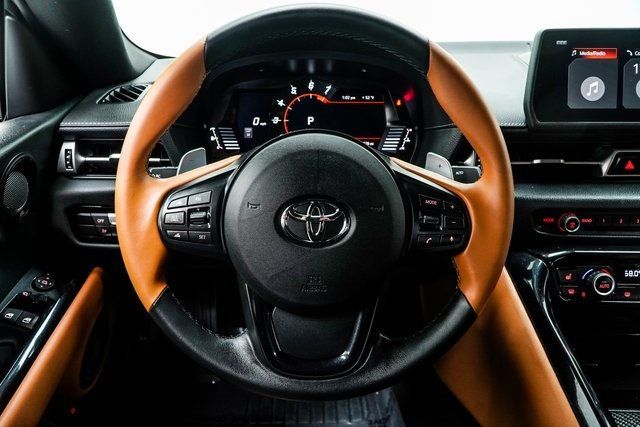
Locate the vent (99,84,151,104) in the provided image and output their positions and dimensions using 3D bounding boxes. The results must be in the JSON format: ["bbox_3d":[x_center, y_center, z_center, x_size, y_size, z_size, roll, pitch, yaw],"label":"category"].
[{"bbox_3d":[-0.278,-0.169,0.680,0.050,0.015,0.085,0,27,0],"label":"vent"}]

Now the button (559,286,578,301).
[{"bbox_3d":[0.291,0.094,0.563,0.024,0.017,0.009,0,0,0],"label":"button"}]

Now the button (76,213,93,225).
[{"bbox_3d":[-0.279,0.006,0.570,0.018,0.013,0.009,0,17,0],"label":"button"}]

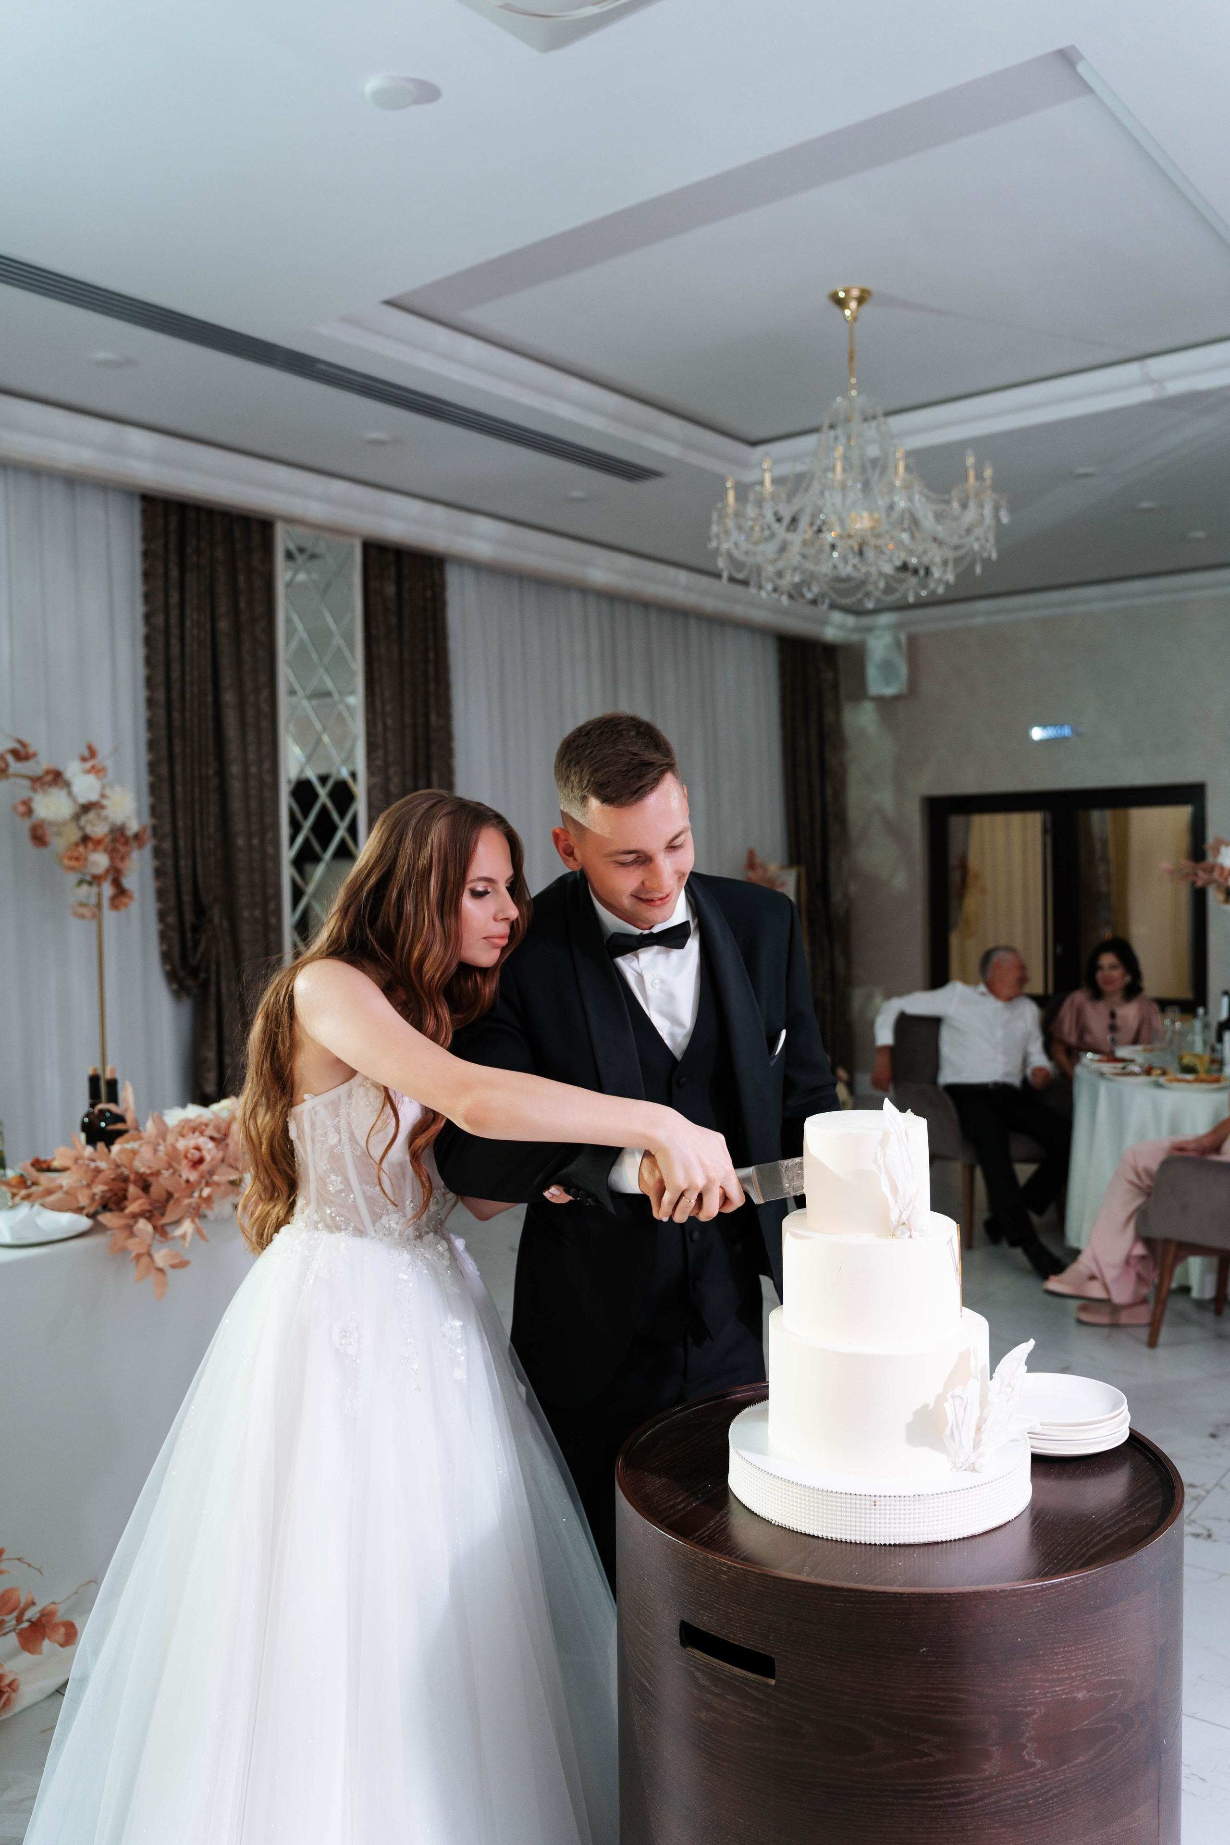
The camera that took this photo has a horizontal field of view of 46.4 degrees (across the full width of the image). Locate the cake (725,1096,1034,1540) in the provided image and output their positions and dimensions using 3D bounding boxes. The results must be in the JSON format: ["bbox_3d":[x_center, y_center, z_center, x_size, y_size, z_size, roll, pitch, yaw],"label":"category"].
[{"bbox_3d":[0.319,0.449,1.770,0.370,0.475,0.370,-1,3,-10],"label":"cake"}]

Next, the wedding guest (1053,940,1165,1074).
[{"bbox_3d":[2.238,0.679,6.450,0.530,1.200,0.720,-1,3,4],"label":"wedding guest"}]

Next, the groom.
[{"bbox_3d":[0.045,0.613,2.040,0.600,1.790,0.480,-2,3,-19],"label":"groom"}]

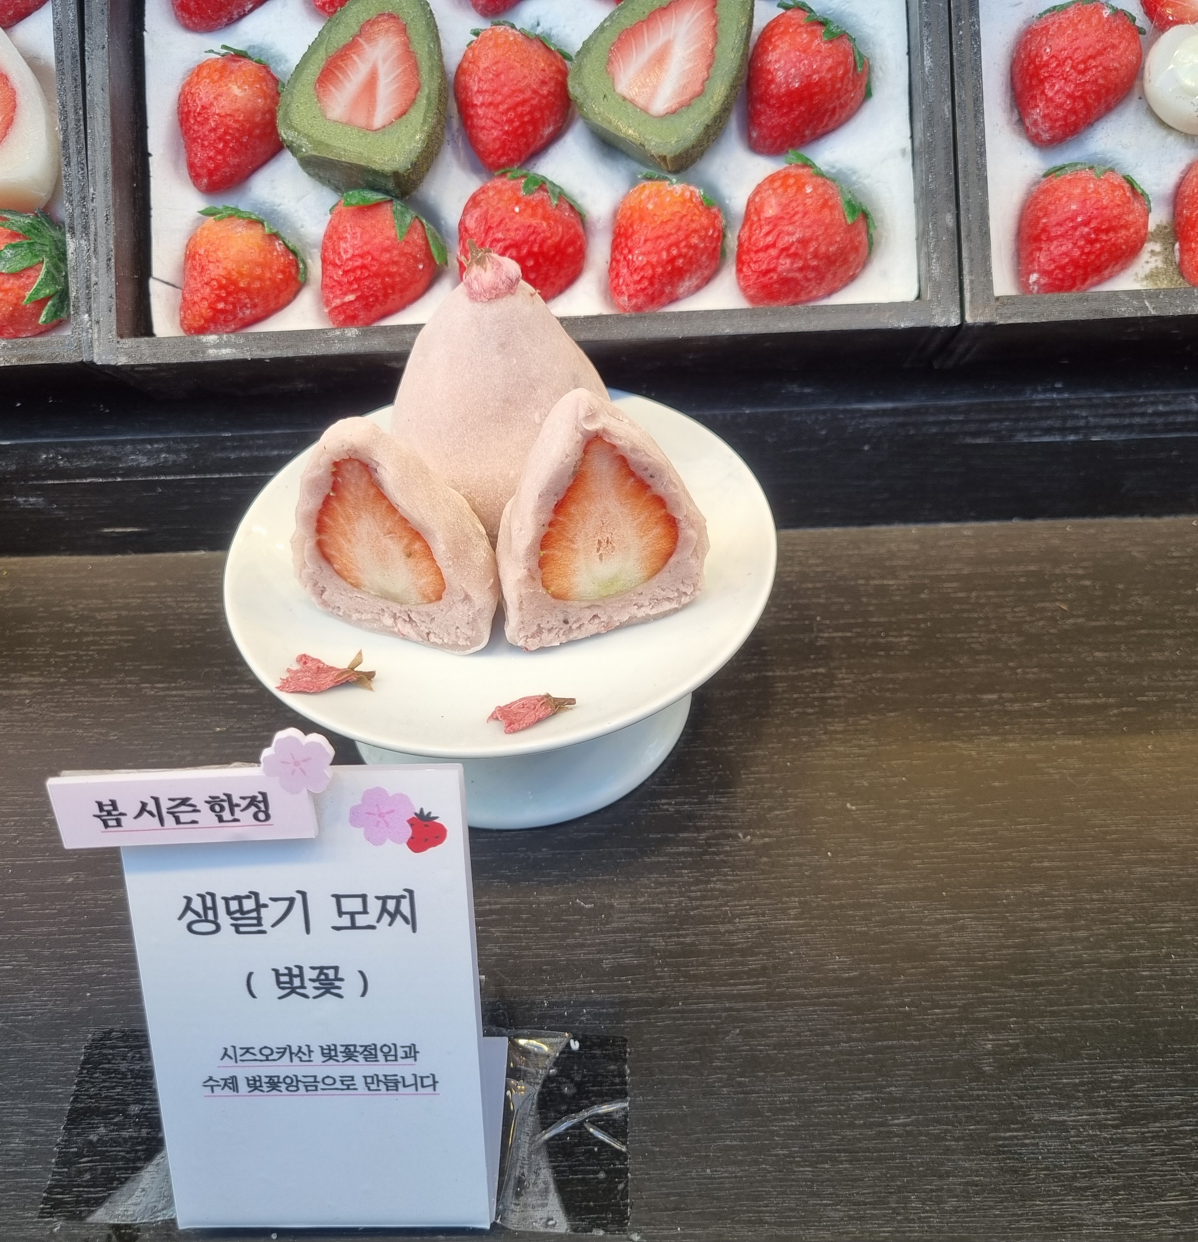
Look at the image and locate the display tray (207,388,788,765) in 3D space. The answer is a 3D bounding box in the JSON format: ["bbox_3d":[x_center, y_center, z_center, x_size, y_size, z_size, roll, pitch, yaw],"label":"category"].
[{"bbox_3d":[-0.027,-0.017,0.355,0.154,0.018,0.154,-2,45,2],"label":"display tray"}]

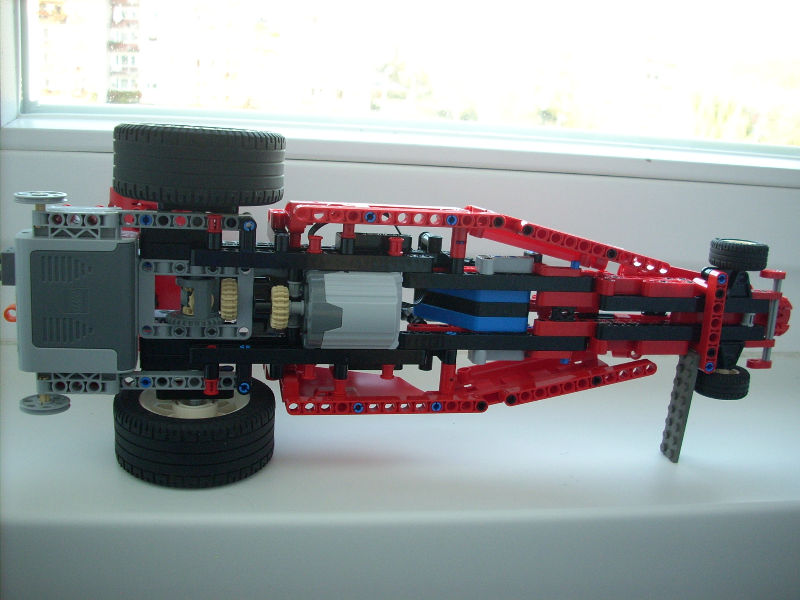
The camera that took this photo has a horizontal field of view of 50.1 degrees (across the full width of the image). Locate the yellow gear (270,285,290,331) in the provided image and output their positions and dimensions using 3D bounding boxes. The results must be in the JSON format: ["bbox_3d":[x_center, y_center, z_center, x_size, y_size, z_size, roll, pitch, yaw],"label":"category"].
[{"bbox_3d":[-0.059,0.004,0.418,0.008,0.021,0.021,2,11,-10],"label":"yellow gear"}]

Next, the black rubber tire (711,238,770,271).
[{"bbox_3d":[0.186,-0.025,0.471,0.030,0.014,0.030,2,11,-10],"label":"black rubber tire"}]

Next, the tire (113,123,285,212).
[{"bbox_3d":[-0.097,-0.066,0.415,0.081,0.035,0.081,2,11,-10],"label":"tire"}]

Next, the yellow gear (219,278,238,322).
[{"bbox_3d":[-0.086,0.000,0.432,0.008,0.021,0.021,2,11,-10],"label":"yellow gear"}]

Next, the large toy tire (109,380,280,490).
[{"bbox_3d":[-0.105,0.066,0.440,0.081,0.035,0.081,2,11,-10],"label":"large toy tire"}]

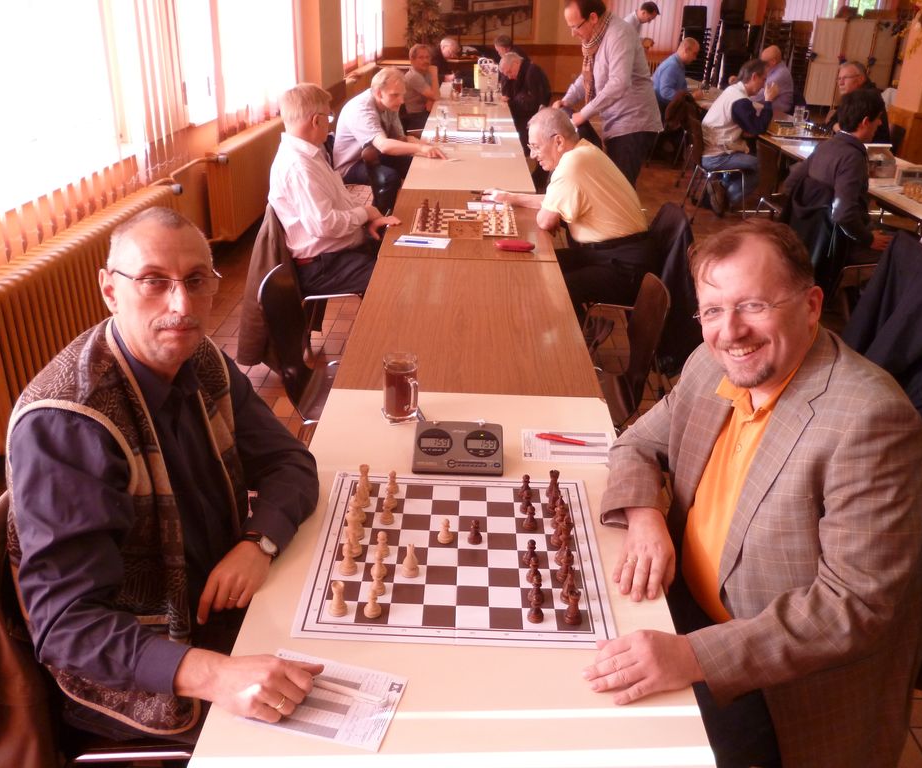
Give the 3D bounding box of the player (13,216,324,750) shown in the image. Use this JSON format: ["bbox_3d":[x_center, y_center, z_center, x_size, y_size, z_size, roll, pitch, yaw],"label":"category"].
[{"bbox_3d":[-0.438,0.387,1.482,0.730,1.350,0.600,20,30,34],"label":"player"}]

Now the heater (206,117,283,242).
[{"bbox_3d":[-1.585,-1.700,6.500,0.150,0.590,2.200,2,25,0],"label":"heater"}]

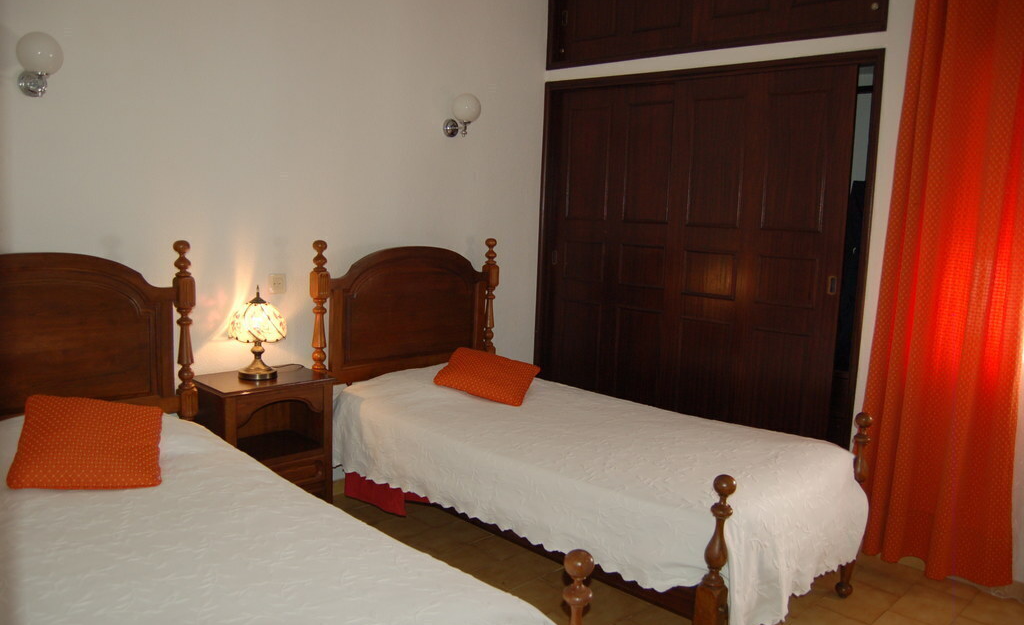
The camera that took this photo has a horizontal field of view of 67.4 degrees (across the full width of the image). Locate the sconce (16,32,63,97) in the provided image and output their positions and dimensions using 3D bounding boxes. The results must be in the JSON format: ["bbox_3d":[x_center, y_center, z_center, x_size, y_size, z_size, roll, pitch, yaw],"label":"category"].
[{"bbox_3d":[-1.602,-0.836,2.602,0.182,0.212,0.140,9,10,44],"label":"sconce"}]

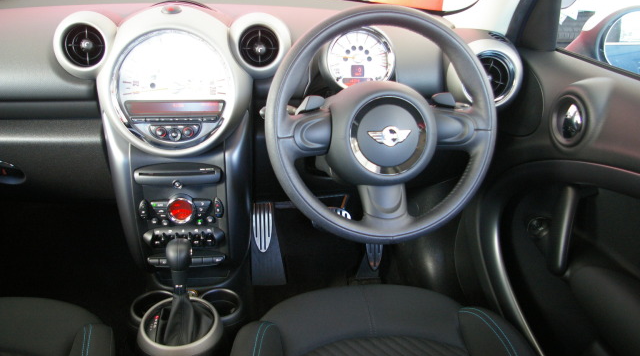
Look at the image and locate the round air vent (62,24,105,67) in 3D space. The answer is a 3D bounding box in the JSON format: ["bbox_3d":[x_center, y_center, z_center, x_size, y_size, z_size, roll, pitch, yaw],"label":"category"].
[{"bbox_3d":[-0.443,-0.253,1.011,0.084,0.084,0.040,-2,19,-7],"label":"round air vent"}]

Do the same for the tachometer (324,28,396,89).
[{"bbox_3d":[0.075,-0.229,1.036,0.130,0.130,0.055,-2,12,-7],"label":"tachometer"}]

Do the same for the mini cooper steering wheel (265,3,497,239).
[{"bbox_3d":[0.100,-0.081,0.849,0.373,0.373,0.095,-2,8,-7],"label":"mini cooper steering wheel"}]

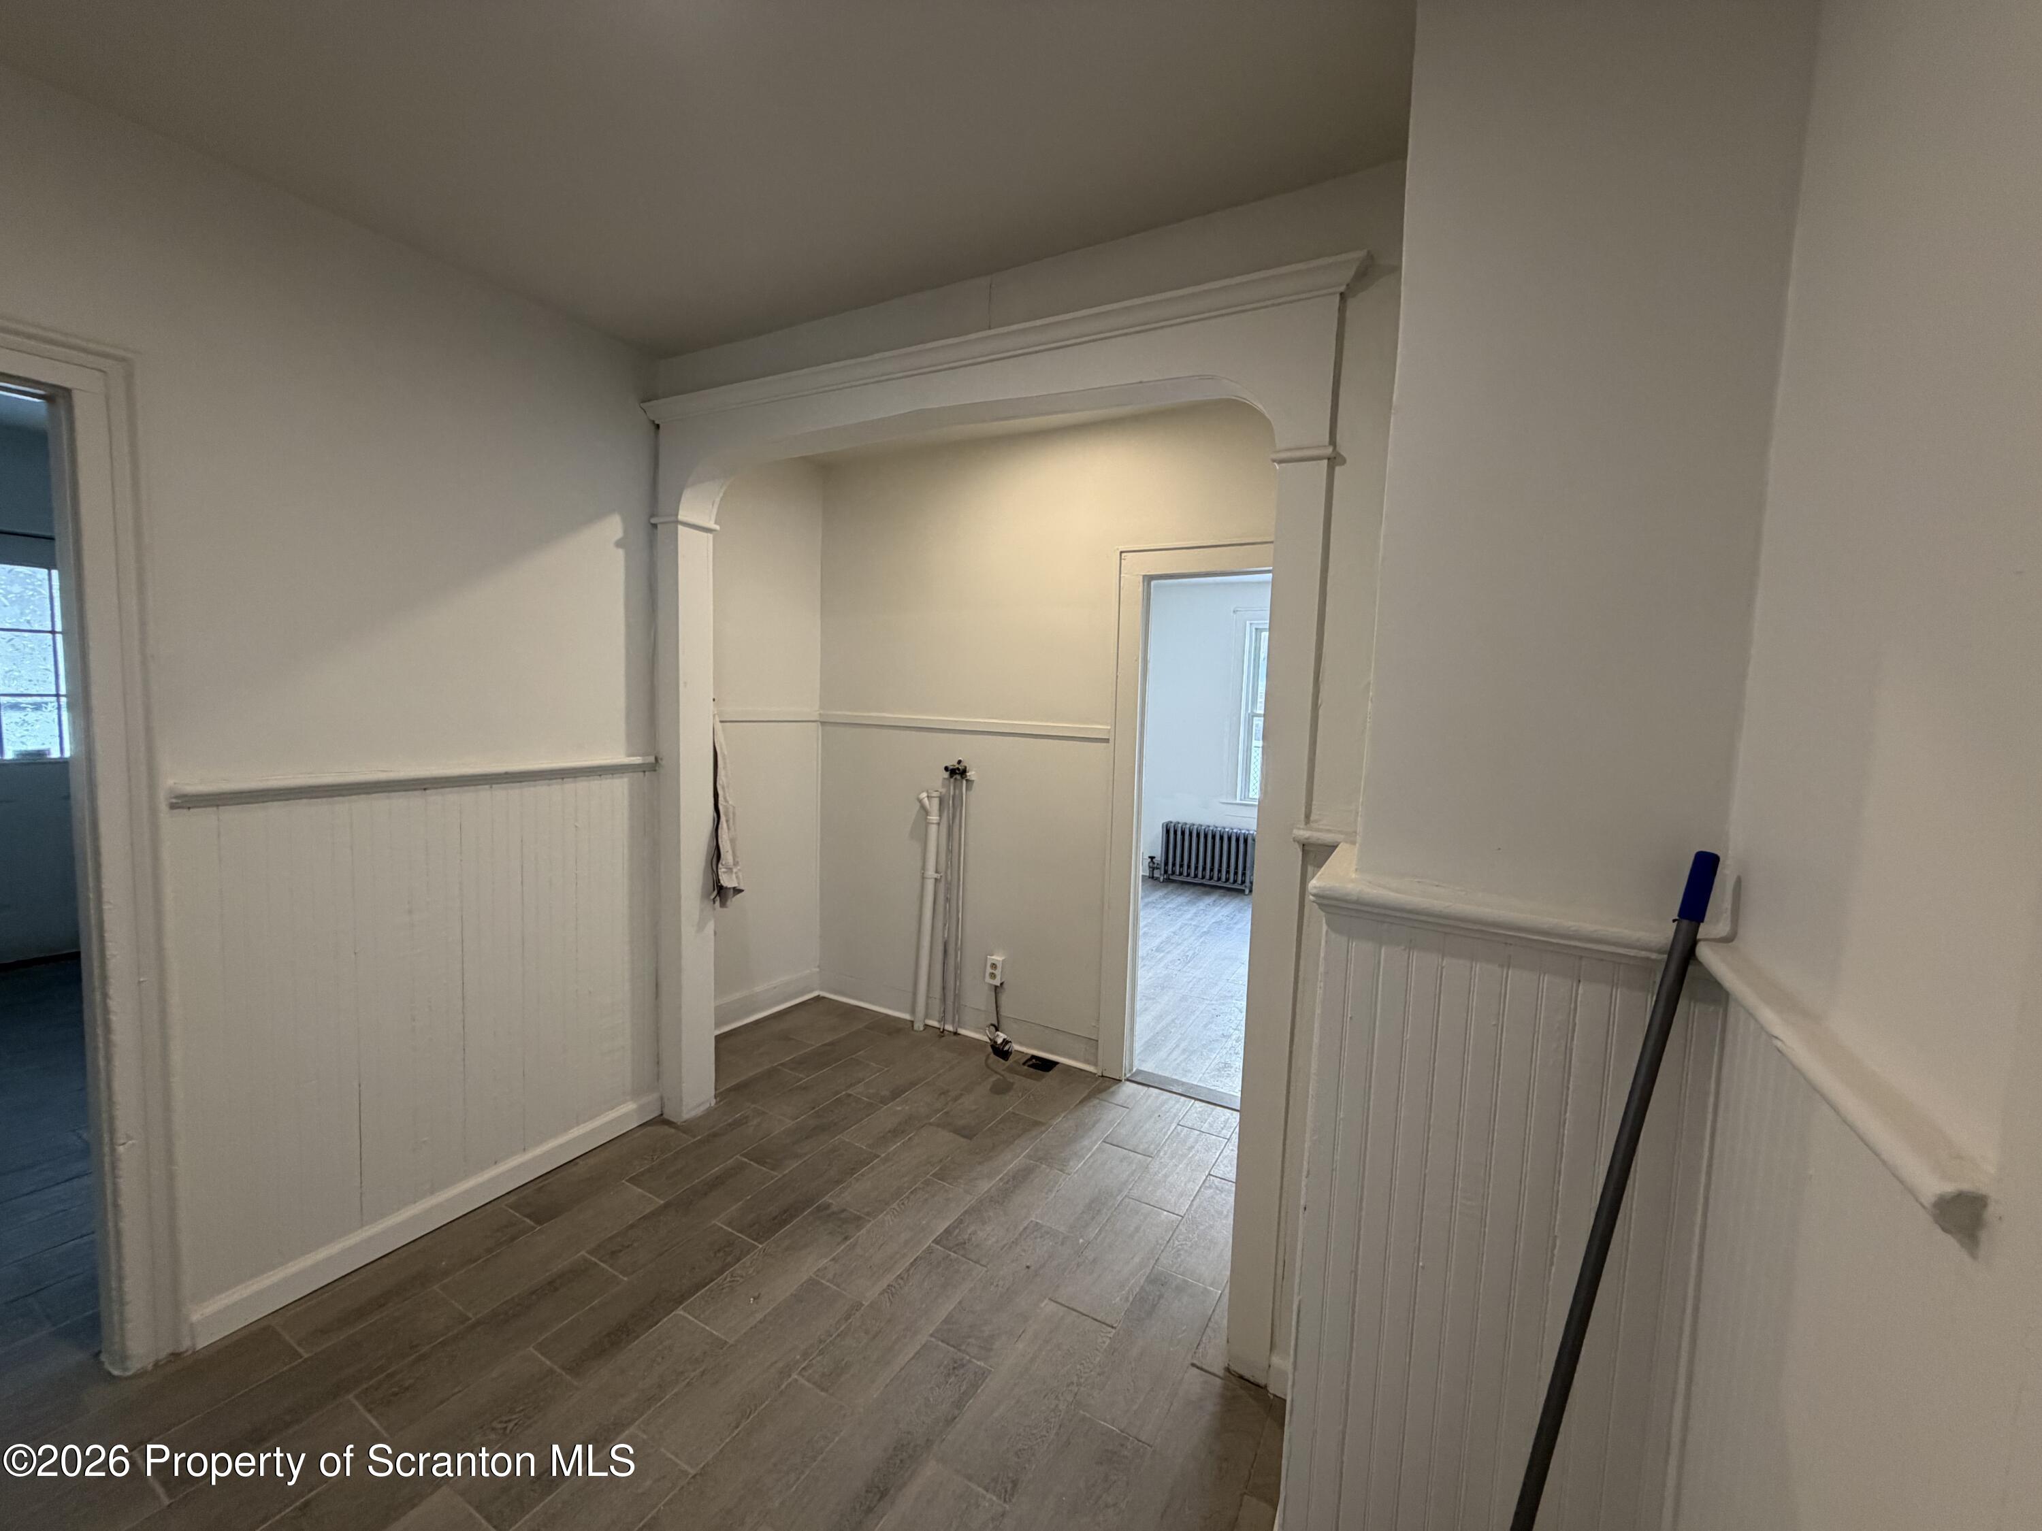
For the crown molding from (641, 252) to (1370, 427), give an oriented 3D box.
[{"bbox_3d":[-0.259,-1.039,2.127,2.157,0.052,0.070,5,6,30],"label":"crown molding"}]

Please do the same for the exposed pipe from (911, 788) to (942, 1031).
[{"bbox_3d":[-0.410,0.644,3.656,0.115,1.085,0.065,5,6,30],"label":"exposed pipe"}]

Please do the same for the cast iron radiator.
[{"bbox_3d":[1.492,0.741,6.767,0.860,0.500,0.200,5,6,30],"label":"cast iron radiator"}]

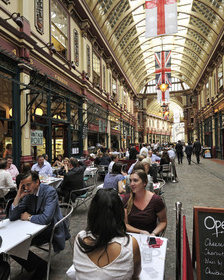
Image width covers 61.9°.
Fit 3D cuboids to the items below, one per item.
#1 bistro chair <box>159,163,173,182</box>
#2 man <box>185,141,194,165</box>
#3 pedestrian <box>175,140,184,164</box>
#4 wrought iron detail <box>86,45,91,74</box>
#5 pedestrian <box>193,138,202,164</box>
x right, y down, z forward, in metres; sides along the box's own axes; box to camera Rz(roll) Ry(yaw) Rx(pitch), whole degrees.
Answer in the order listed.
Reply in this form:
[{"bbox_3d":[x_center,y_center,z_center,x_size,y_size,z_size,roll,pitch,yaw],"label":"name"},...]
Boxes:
[{"bbox_3d":[2.254,1.333,7.698,0.530,0.740,0.560,-1,-1,16],"label":"bistro chair"},{"bbox_3d":[5.592,0.972,13.607,0.540,1.620,0.420,-1,-1,16],"label":"man"},{"bbox_3d":[5.034,0.925,13.928,0.550,1.750,0.420,-1,-1,16],"label":"pedestrian"},{"bbox_3d":[-1.539,-5.233,12.328,0.100,2.050,0.480,-1,-1,16],"label":"wrought iron detail"},{"bbox_3d":[6.447,0.873,14.107,0.560,1.810,0.420,-1,-1,16],"label":"pedestrian"}]

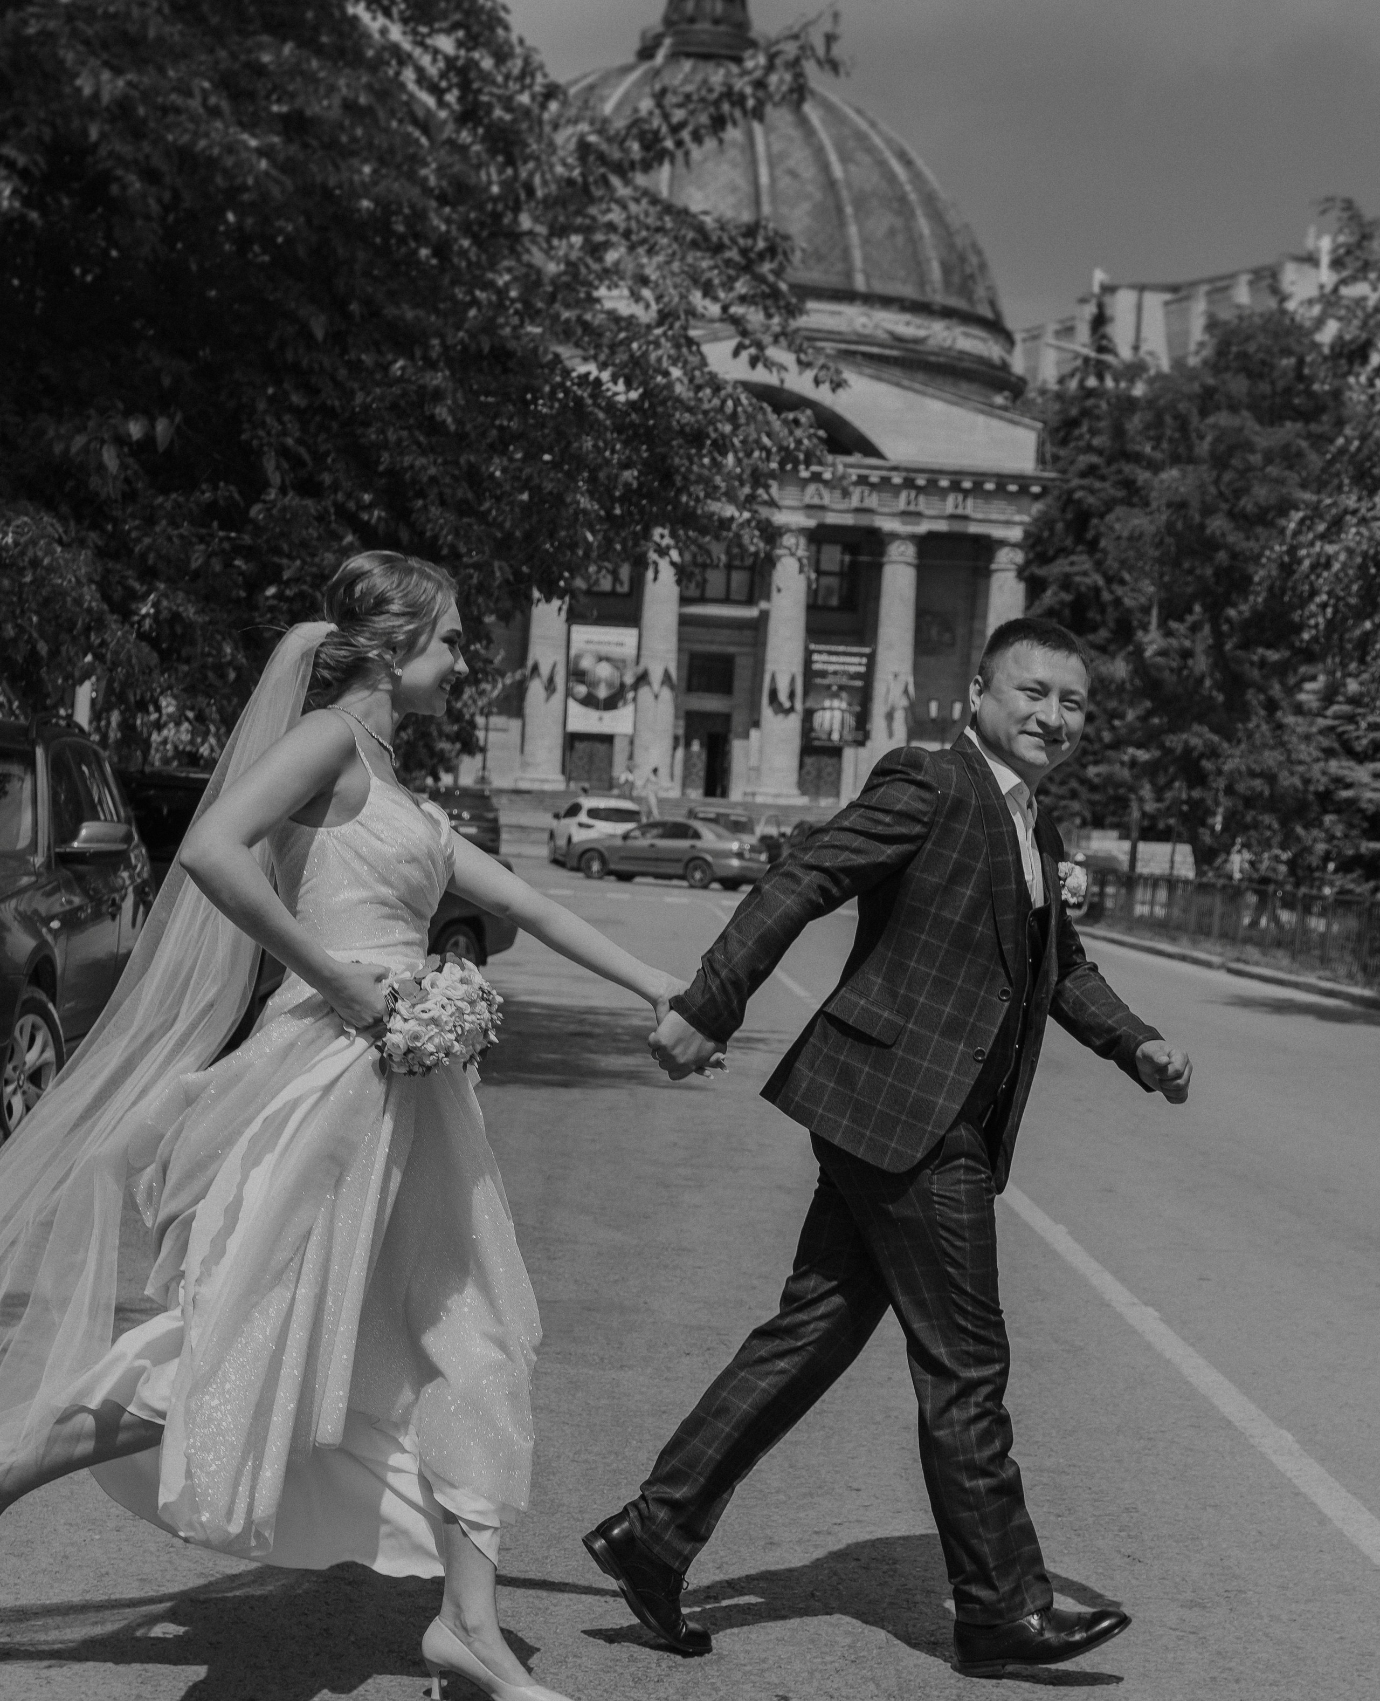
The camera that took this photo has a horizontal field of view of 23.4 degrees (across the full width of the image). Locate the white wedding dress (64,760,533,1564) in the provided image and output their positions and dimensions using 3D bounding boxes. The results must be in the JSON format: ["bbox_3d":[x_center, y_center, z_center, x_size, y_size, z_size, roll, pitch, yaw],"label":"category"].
[{"bbox_3d":[-0.559,0.459,5.020,0.600,1.240,0.540,3,0,16],"label":"white wedding dress"}]

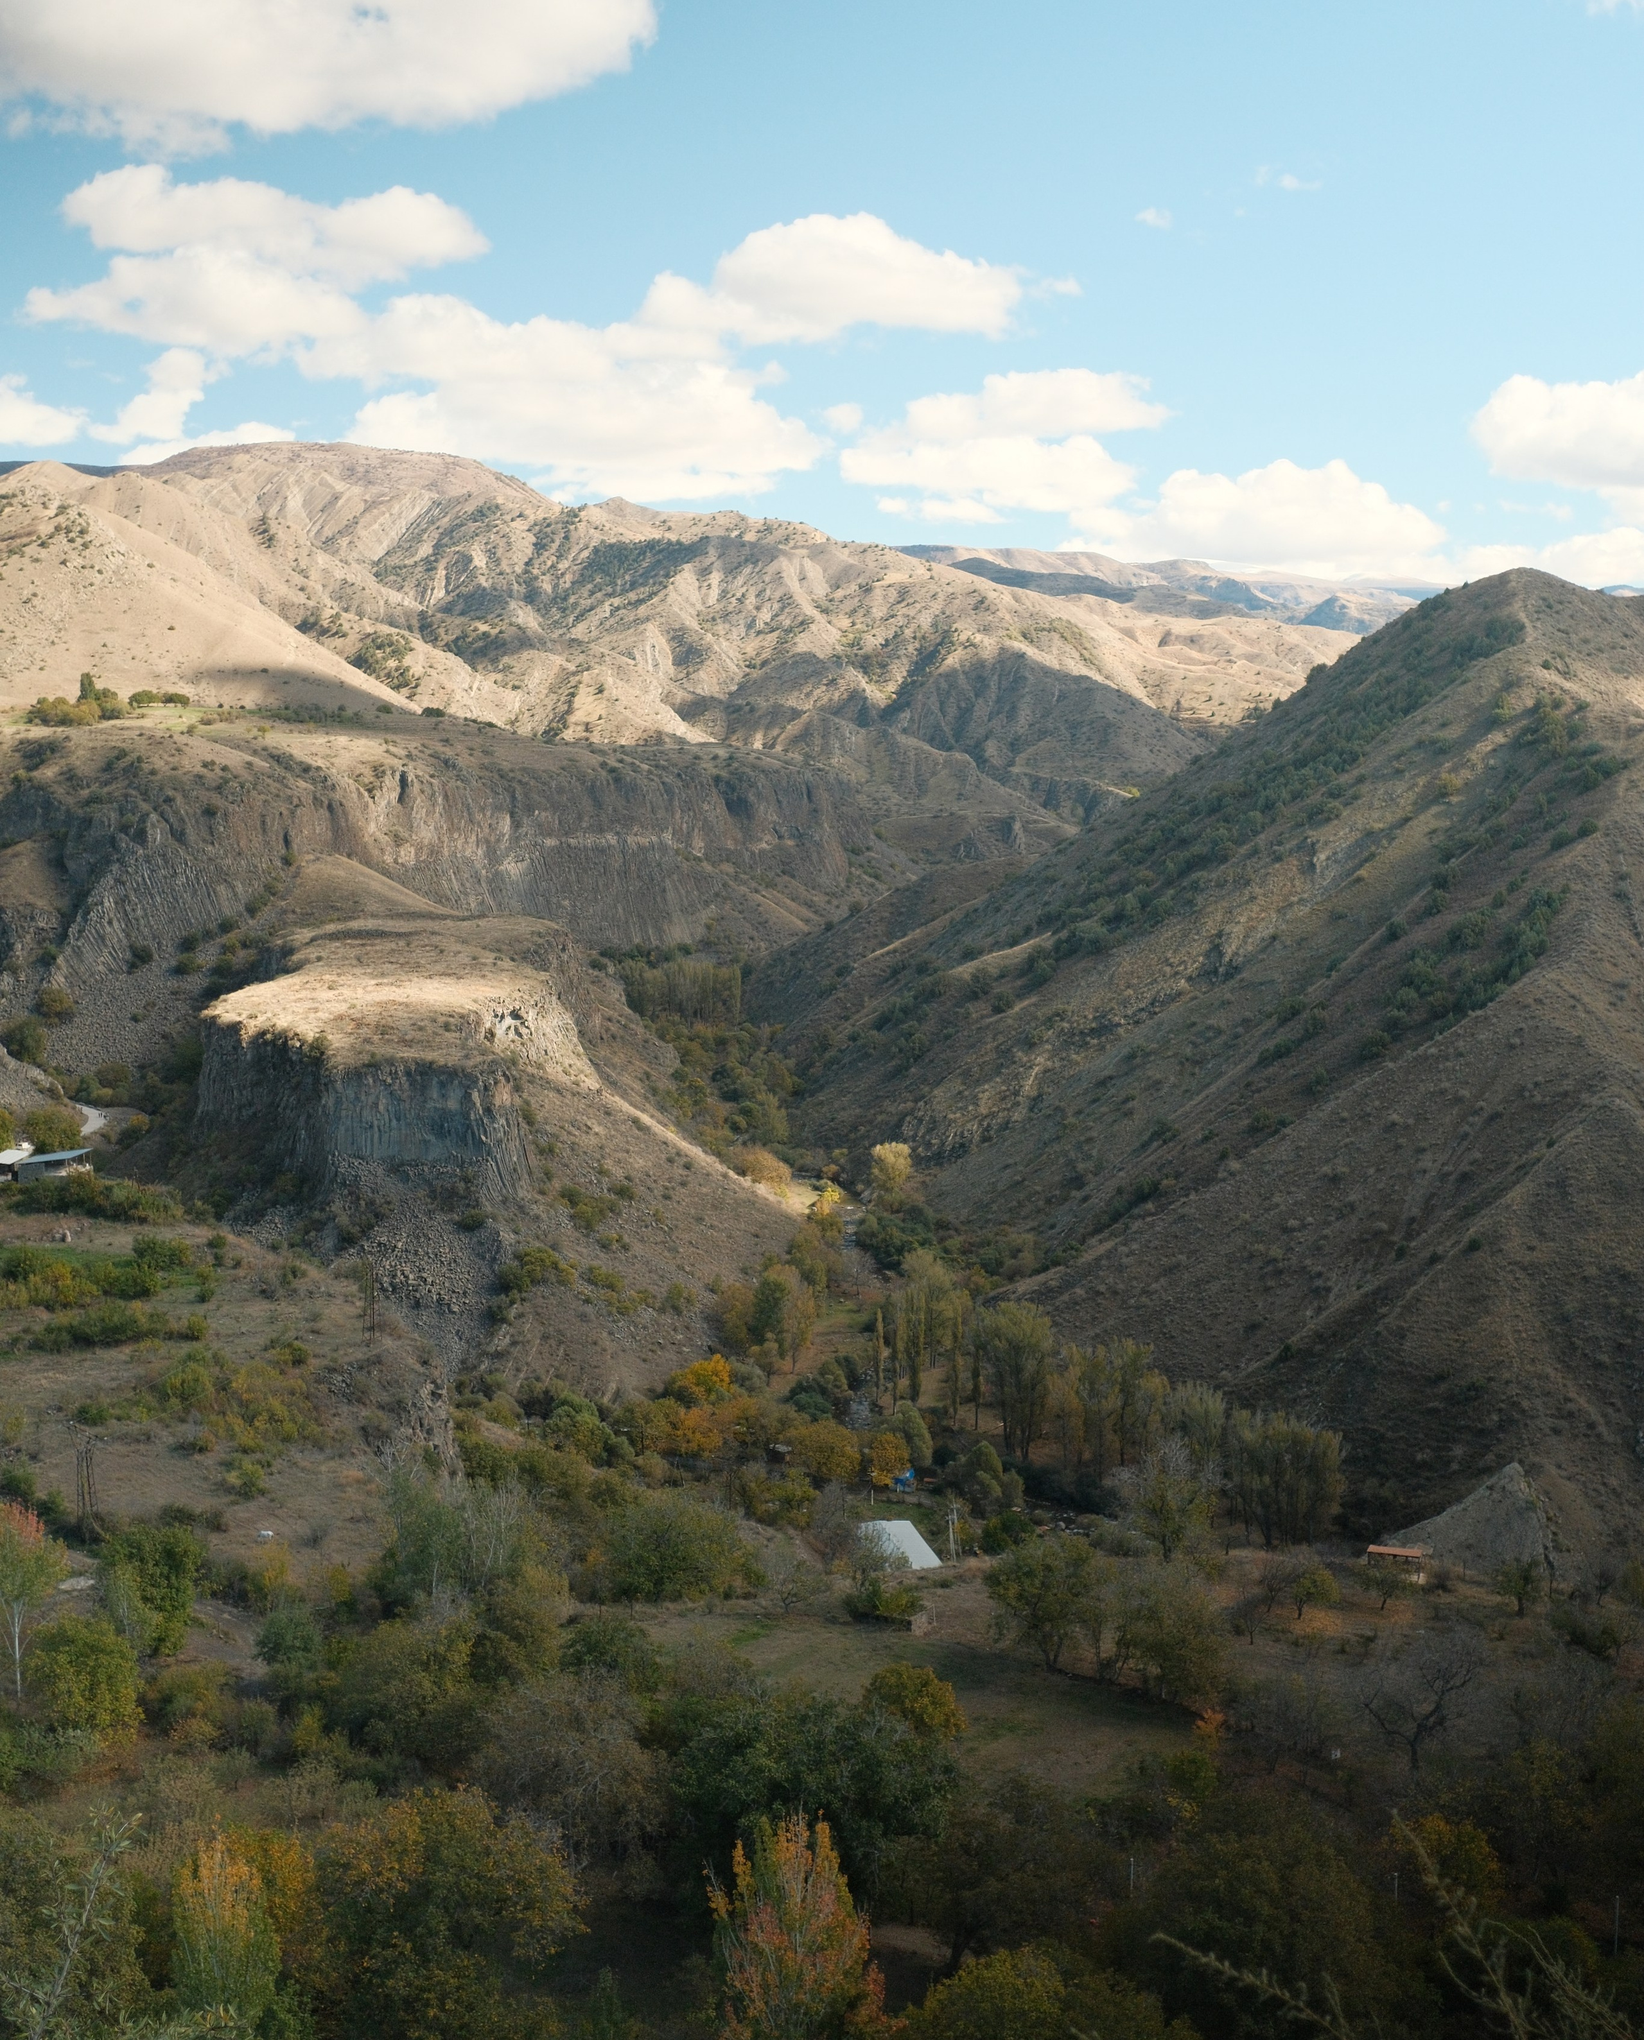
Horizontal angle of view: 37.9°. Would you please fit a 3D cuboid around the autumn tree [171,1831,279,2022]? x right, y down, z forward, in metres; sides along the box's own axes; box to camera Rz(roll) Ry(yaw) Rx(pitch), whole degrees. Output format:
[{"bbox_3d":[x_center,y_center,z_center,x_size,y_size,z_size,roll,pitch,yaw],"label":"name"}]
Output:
[{"bbox_3d":[-27.780,42.890,111.470,5.020,10.740,5.020,-2,7,-14],"label":"autumn tree"}]

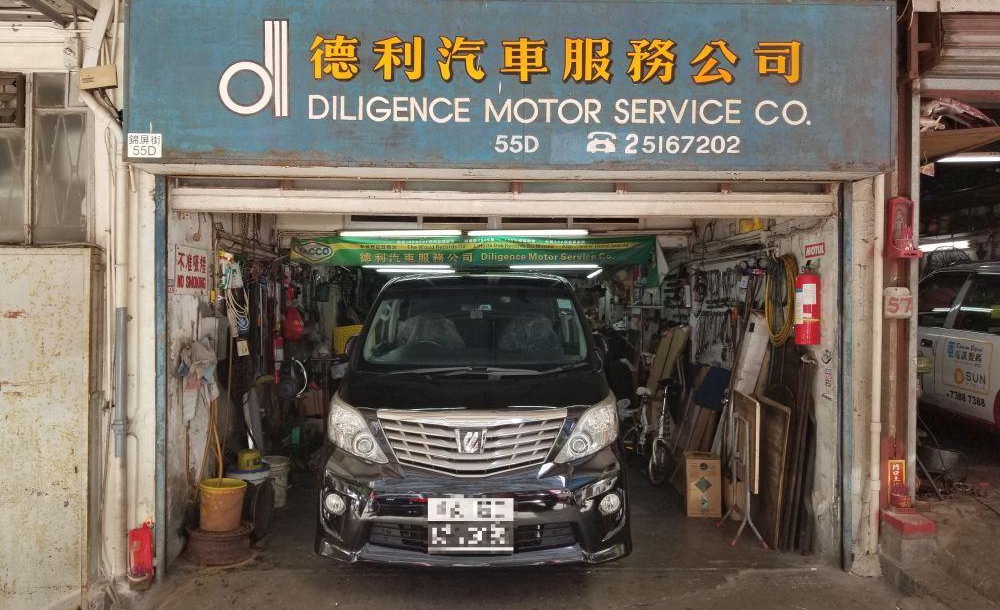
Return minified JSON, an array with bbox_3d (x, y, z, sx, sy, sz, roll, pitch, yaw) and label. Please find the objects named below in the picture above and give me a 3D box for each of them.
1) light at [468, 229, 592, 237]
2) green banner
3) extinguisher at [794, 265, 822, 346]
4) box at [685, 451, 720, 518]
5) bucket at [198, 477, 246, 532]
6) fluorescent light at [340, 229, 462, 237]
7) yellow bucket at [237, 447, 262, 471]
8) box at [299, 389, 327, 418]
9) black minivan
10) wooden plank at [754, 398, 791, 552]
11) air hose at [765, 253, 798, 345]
[{"bbox_3d":[0.272,-0.714,7.400,1.200,0.080,0.080,0,0,0],"label":"light"},{"bbox_3d":[-0.280,-0.532,7.400,3.600,0.310,0.050,0,0,0],"label":"green banner"},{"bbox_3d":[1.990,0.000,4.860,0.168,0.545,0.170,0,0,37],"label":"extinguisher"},{"bbox_3d":[1.574,1.400,5.850,0.255,0.437,0.270,0,0,6],"label":"box"},{"bbox_3d":[-1.820,1.312,4.920,0.315,0.310,0.315,0,0,0],"label":"bucket"},{"bbox_3d":[-0.970,-0.714,7.400,1.200,0.080,0.080,0,0,0],"label":"fluorescent light"},{"bbox_3d":[-1.835,1.133,5.500,0.187,0.130,0.187,0,0,0],"label":"yellow bucket"},{"bbox_3d":[-1.815,0.957,7.270,0.270,0.260,0.280,0,0,-11],"label":"box"},{"bbox_3d":[-0.155,0.700,6.470,1.840,1.900,4.860,0,0,0],"label":"black minivan"},{"bbox_3d":[1.930,1.170,5.450,0.035,0.945,0.820,6,0,3],"label":"wooden plank"},{"bbox_3d":[1.990,-0.045,5.320,0.130,0.655,0.360,0,0,0],"label":"air hose"}]

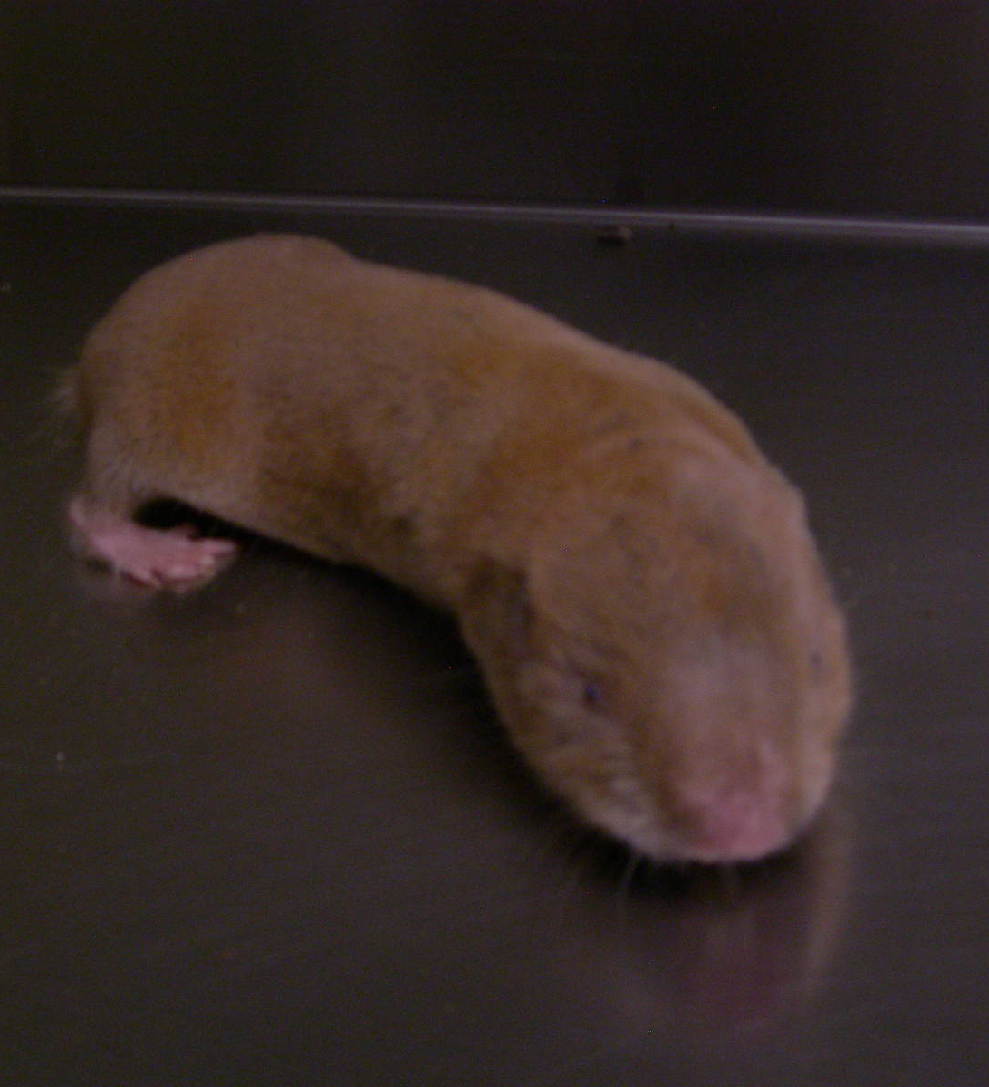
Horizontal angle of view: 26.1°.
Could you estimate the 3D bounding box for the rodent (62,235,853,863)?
[{"bbox_3d":[-0.006,-0.008,0.241,0.053,0.037,0.117,-20,36,-32],"label":"rodent"}]

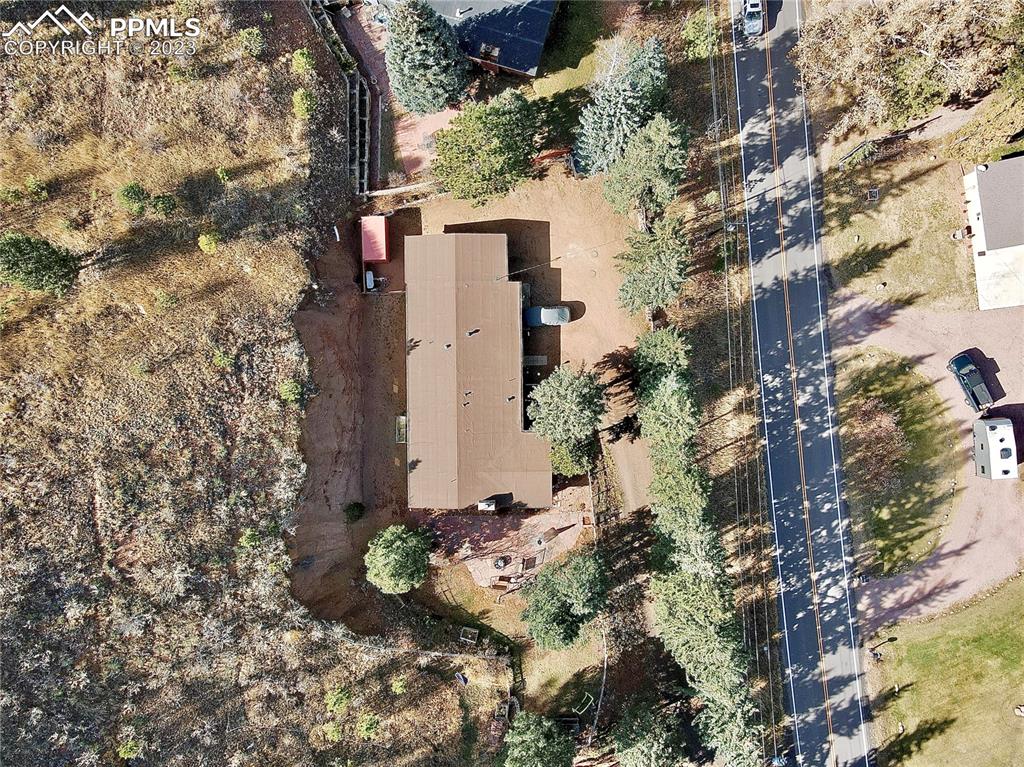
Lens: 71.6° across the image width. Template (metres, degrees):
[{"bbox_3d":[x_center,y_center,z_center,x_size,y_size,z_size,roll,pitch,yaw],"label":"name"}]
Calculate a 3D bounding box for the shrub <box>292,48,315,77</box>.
[{"bbox_3d":[-20.810,-31.985,70.486,2.300,2.030,2.870,0,90,0],"label":"shrub"}]

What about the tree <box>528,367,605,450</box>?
[{"bbox_3d":[5.090,2.240,66.250,6.920,9.500,7.790,0,90,0],"label":"tree"}]

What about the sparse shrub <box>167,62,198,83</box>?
[{"bbox_3d":[-29.650,-27.980,63.850,2.580,1.300,1.510,0,90,0],"label":"sparse shrub"}]

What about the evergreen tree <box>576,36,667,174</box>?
[{"bbox_3d":[10.150,-25.760,65.750,7.500,12.500,8.500,0,90,0],"label":"evergreen tree"}]

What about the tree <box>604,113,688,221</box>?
[{"bbox_3d":[12.981,-20.517,69.000,7.800,12.000,8.800,0,90,0],"label":"tree"}]

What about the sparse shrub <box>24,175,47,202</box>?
[{"bbox_3d":[-41.700,-17.070,62.100,1.700,1.800,2.200,0,90,0],"label":"sparse shrub"}]

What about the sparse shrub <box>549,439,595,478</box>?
[{"bbox_3d":[5.820,7.130,69.350,4.360,3.300,4.130,0,90,0],"label":"sparse shrub"}]

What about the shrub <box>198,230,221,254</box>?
[{"bbox_3d":[-27.390,-12.770,64.250,1.800,1.500,2.020,0,90,0],"label":"shrub"}]

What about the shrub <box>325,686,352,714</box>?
[{"bbox_3d":[-16.300,29.770,66.650,2.420,1.700,2.250,0,90,0],"label":"shrub"}]

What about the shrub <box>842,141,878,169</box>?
[{"bbox_3d":[35.694,-23.454,72.678,3.700,1.700,1.900,-33,90,0],"label":"shrub"}]

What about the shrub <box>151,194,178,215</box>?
[{"bbox_3d":[-31.050,-15.900,63.400,2.110,1.600,1.760,0,90,0],"label":"shrub"}]

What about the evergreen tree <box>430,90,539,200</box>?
[{"bbox_3d":[-2.637,-23.048,69.300,9.800,9.500,10.200,0,90,0],"label":"evergreen tree"}]

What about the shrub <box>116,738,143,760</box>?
[{"bbox_3d":[-36.990,35.394,68.622,2.420,1.760,2.050,0,90,0],"label":"shrub"}]

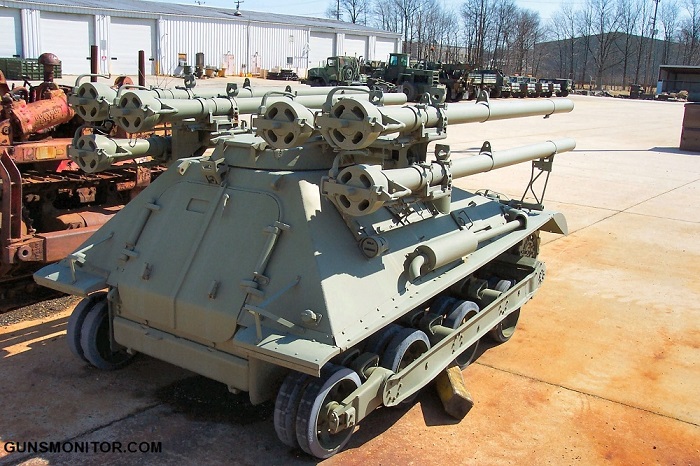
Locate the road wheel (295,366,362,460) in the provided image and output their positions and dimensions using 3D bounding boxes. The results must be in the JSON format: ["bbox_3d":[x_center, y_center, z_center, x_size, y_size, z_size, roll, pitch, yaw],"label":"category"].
[{"bbox_3d":[-0.111,1.026,4.267,0.092,0.515,0.515,10,15,34],"label":"road wheel"}]

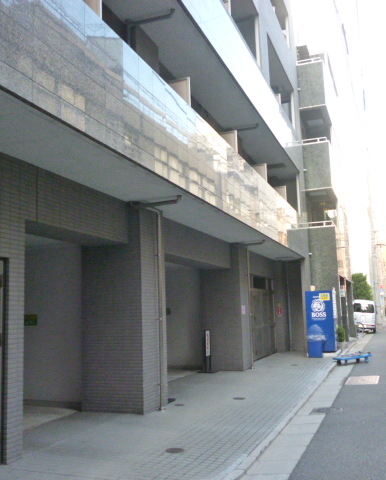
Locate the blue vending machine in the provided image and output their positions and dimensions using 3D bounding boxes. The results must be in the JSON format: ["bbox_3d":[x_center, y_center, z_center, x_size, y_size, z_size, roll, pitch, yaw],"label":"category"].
[{"bbox_3d":[4.088,2.540,16.245,0.790,1.830,1.100,-5,-8,20],"label":"blue vending machine"}]

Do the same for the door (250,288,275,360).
[{"bbox_3d":[2.367,2.757,17.070,0.120,2.130,3.100,-5,-8,20],"label":"door"}]

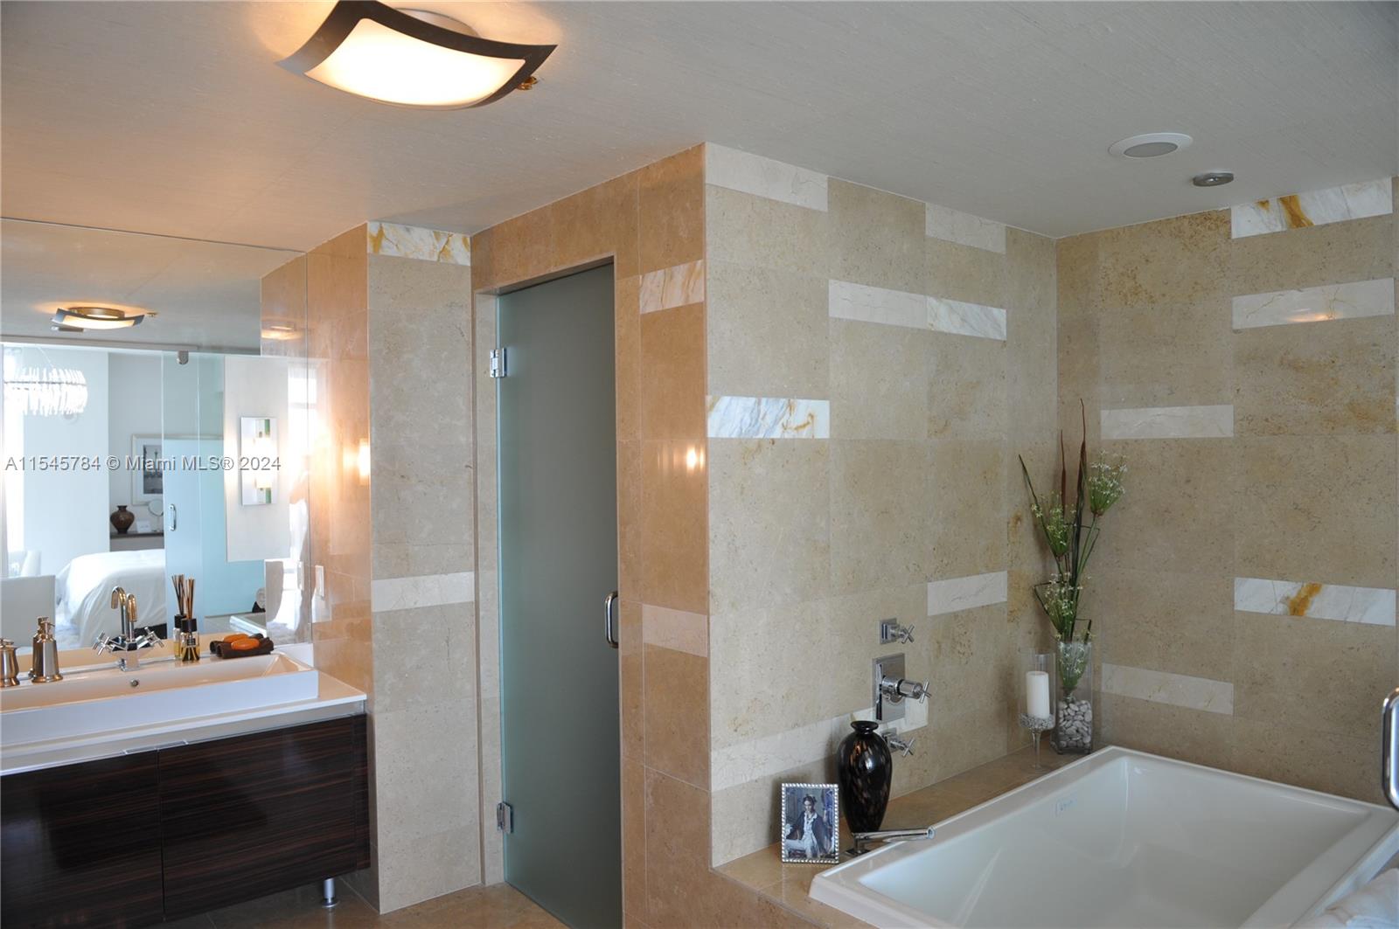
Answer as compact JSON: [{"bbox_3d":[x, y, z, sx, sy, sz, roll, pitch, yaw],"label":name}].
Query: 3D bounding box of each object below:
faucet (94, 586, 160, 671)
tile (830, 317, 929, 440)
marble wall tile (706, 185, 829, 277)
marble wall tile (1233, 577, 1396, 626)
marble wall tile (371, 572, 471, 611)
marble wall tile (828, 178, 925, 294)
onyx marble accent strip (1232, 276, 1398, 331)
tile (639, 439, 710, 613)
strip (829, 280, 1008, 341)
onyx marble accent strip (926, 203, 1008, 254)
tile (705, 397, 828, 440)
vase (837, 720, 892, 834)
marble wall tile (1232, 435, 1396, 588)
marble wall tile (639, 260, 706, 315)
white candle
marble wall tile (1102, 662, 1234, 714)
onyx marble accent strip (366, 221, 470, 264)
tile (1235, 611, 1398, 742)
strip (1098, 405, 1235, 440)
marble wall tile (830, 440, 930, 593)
[{"bbox_3d":[-1.879,0.556,3.091,0.190,0.263,0.155,-1,1,-40],"label":"faucet"},{"bbox_3d":[0.545,-0.252,2.837,0.464,0.350,0.020,-1,1,-40],"label":"tile"},{"bbox_3d":[0.190,-0.623,2.532,0.463,0.191,0.013,-1,1,-40],"label":"marble wall tile"},{"bbox_3d":[1.902,0.423,2.896,0.020,0.108,0.434,-1,1,-40],"label":"marble wall tile"},{"bbox_3d":[-0.952,0.441,3.233,0.367,0.106,0.012,-1,1,-40],"label":"marble wall tile"},{"bbox_3d":[0.537,-0.673,2.798,0.459,0.292,0.012,-1,1,-40],"label":"marble wall tile"},{"bbox_3d":[1.868,-0.487,2.853,0.012,0.105,0.429,-1,1,-40],"label":"onyx marble accent strip"},{"bbox_3d":[-0.063,0.162,2.508,0.020,0.460,0.273,-1,1,-40],"label":"tile"},{"bbox_3d":[0.721,-0.483,2.977,0.919,0.105,0.013,-1,1,-40],"label":"strip"},{"bbox_3d":[0.894,-0.782,3.123,0.459,0.105,0.013,-1,1,-40],"label":"onyx marble accent strip"},{"bbox_3d":[0.194,-0.124,2.536,0.463,0.105,0.013,-1,1,-40],"label":"tile"},{"bbox_3d":[0.463,0.879,2.610,0.153,0.298,0.153,-1,1,0],"label":"vase"},{"bbox_3d":[1.899,0.140,2.894,0.020,0.460,0.434,-1,1,-40],"label":"marble wall tile"},{"bbox_3d":[-0.069,-0.472,2.502,0.020,0.107,0.273,-1,1,-40],"label":"marble wall tile"},{"bbox_3d":[1.131,0.774,3.110,0.074,0.155,0.074,-1,1,-40],"label":"white candle"},{"bbox_3d":[1.599,0.762,3.194,0.012,0.103,0.437,-1,1,-40],"label":"marble wall tile"},{"bbox_3d":[-0.975,-0.766,3.258,0.374,0.106,0.020,-1,1,-40],"label":"onyx marble accent strip"},{"bbox_3d":[1.934,0.664,2.947,0.013,0.359,0.443,-1,1,-40],"label":"tile"},{"bbox_3d":[1.640,-0.143,3.284,0.013,0.107,0.452,-1,1,-40],"label":"strip"},{"bbox_3d":[0.544,0.151,2.805,0.459,0.454,0.012,-1,1,-40],"label":"marble wall tile"}]

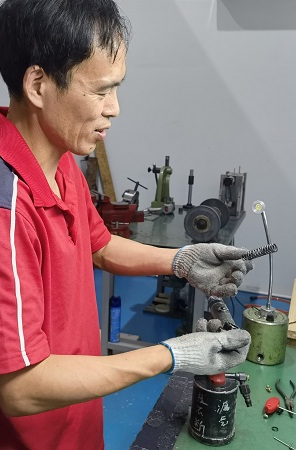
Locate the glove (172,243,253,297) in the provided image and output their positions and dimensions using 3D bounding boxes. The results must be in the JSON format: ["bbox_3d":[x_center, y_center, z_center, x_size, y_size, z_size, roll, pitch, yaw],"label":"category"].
[{"bbox_3d":[0.143,0.099,1.040,0.170,0.110,0.100,2,13,-6],"label":"glove"}]

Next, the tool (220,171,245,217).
[{"bbox_3d":[0.612,-0.236,3.337,0.170,0.310,0.150,8,14,18],"label":"tool"}]

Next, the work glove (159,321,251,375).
[{"bbox_3d":[0.109,0.236,0.900,0.175,0.095,0.090,-2,14,-21],"label":"work glove"}]

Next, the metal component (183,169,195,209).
[{"bbox_3d":[0.315,-0.271,3.482,0.088,0.280,0.088,8,14,18],"label":"metal component"}]

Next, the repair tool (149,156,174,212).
[{"bbox_3d":[0.102,-0.285,3.270,0.165,0.380,0.200,8,14,18],"label":"repair tool"}]

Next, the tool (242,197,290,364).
[{"bbox_3d":[0.336,0.157,1.302,0.135,0.435,0.130,6,14,14],"label":"tool"}]

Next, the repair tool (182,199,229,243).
[{"bbox_3d":[0.325,-0.022,2.603,0.195,0.195,0.330,8,14,18],"label":"repair tool"}]

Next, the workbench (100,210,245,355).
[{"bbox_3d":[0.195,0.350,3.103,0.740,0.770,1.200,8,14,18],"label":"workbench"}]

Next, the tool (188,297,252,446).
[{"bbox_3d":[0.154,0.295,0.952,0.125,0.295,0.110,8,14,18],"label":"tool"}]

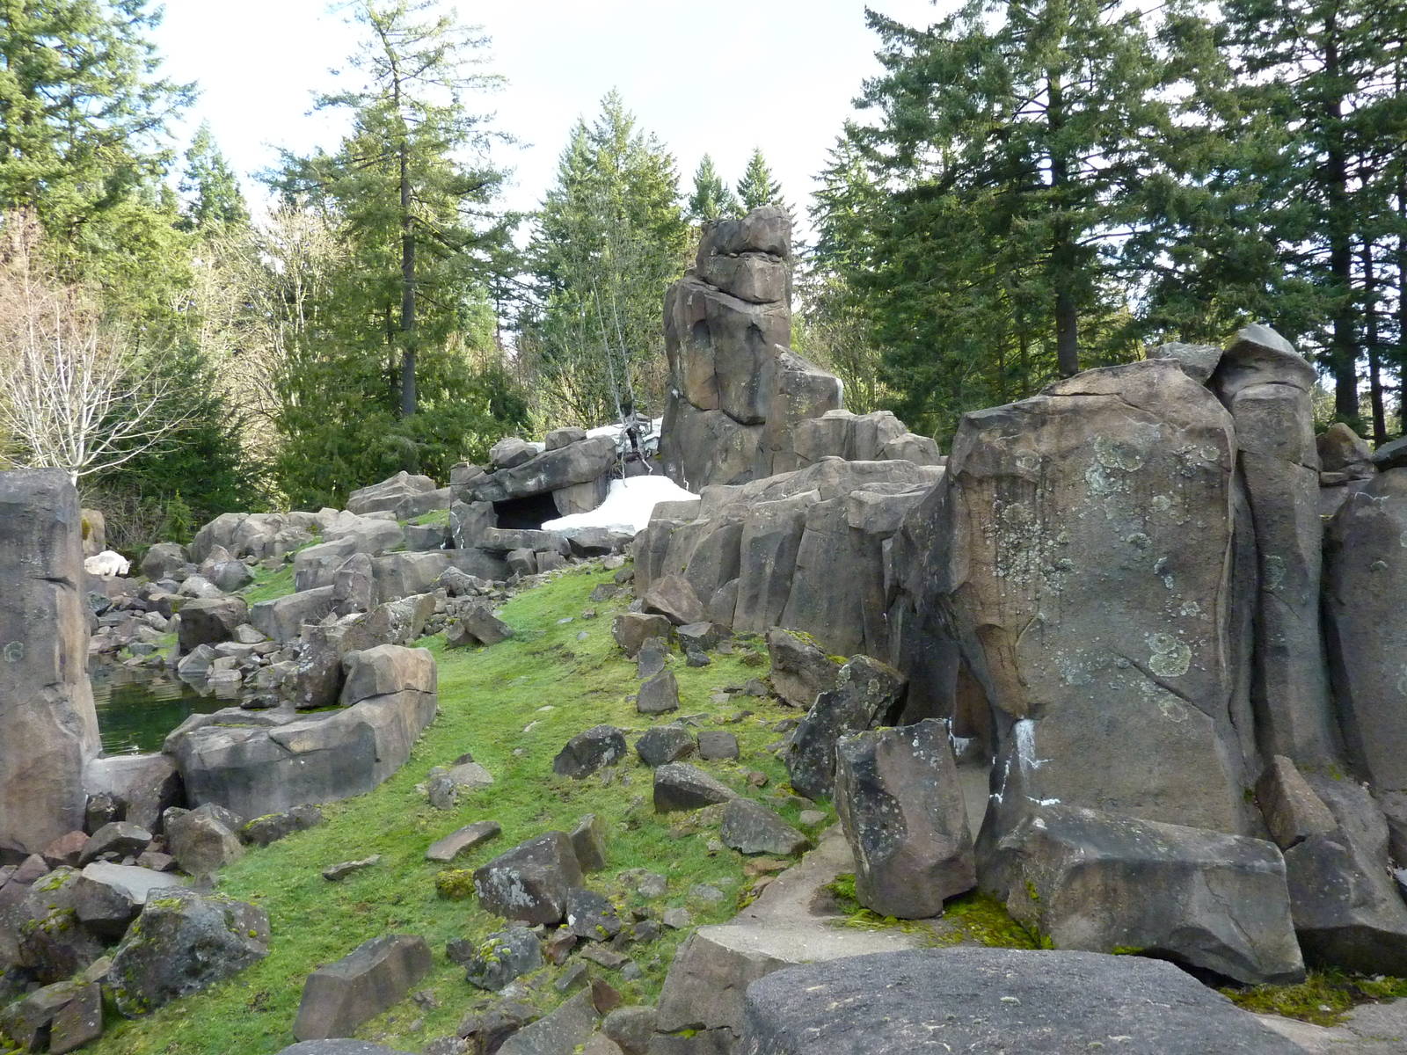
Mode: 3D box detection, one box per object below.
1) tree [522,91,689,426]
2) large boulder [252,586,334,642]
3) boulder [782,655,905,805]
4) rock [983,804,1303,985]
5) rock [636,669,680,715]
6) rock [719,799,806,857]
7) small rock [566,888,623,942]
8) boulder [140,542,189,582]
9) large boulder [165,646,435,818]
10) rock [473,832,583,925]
[{"bbox_3d":[-4.691,-11.953,49.000,7.600,18.000,7.600,-1,-1,0],"label":"tree"},{"bbox_3d":[-8.633,1.824,21.500,1.750,1.050,1.300,-2,1,-17],"label":"large boulder"},{"bbox_3d":[1.324,1.916,9.600,1.050,1.320,0.900,-1,-1,6],"label":"boulder"},{"bbox_3d":[2.881,2.413,6.750,1.750,0.830,1.000,-2,-1,9],"label":"rock"},{"bbox_3d":[-0.597,2.151,13.300,0.560,0.570,0.500,-1,-1,0],"label":"rock"},{"bbox_3d":[0.385,1.978,6.700,0.550,0.320,0.360,-2,1,-9],"label":"rock"},{"bbox_3d":[-0.659,2.360,6.200,0.330,0.270,0.260,-2,1,-6],"label":"small rock"},{"bbox_3d":[-14.827,0.954,28.000,1.350,1.100,1.200,-1,-1,-17],"label":"boulder"},{"bbox_3d":[-6.758,3.319,17.000,4.100,2.100,2.300,-1,-1,-30],"label":"large boulder"},{"bbox_3d":[-1.432,2.860,8.300,0.860,0.680,0.650,-1,-1,-9],"label":"rock"}]

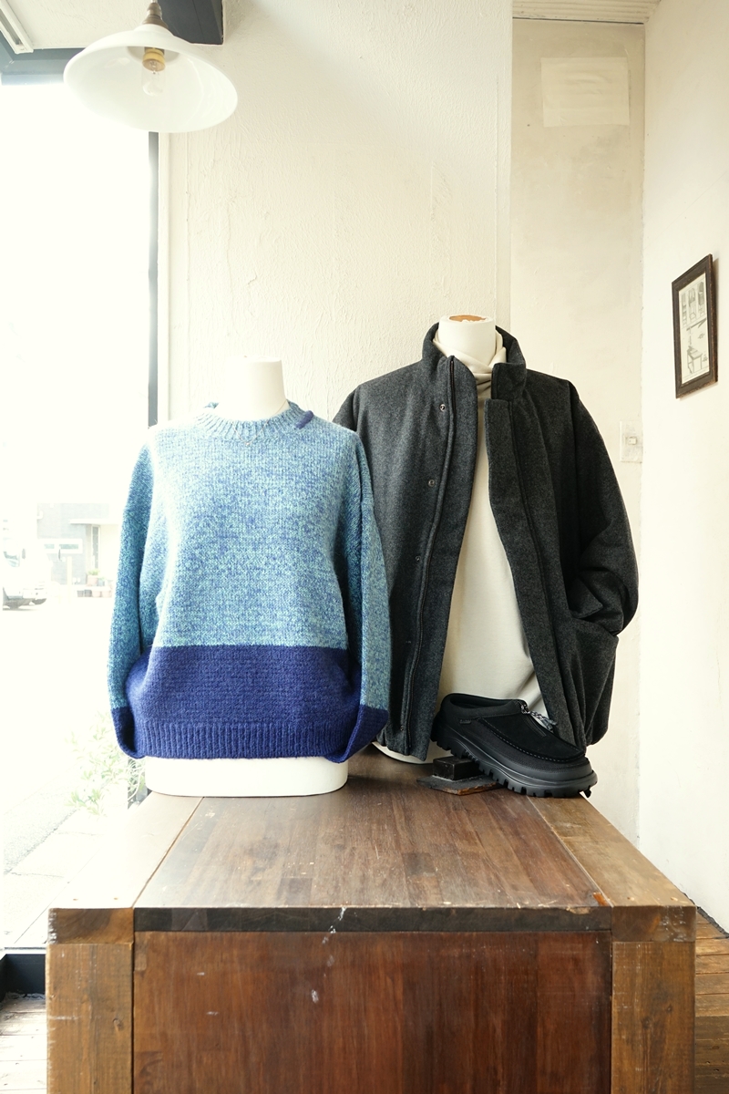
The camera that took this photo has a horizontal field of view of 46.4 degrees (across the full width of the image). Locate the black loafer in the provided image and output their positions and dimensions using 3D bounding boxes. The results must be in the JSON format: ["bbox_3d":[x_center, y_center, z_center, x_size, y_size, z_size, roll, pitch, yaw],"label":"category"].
[{"bbox_3d":[0.245,0.325,1.390,0.280,0.112,0.105,15,4,21],"label":"black loafer"}]

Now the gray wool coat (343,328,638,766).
[{"bbox_3d":[0.216,-0.030,1.700,0.590,0.845,0.310,1,-1,-14],"label":"gray wool coat"}]

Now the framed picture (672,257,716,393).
[{"bbox_3d":[0.810,-0.530,2.090,0.016,0.300,0.222,-2,-1,-3],"label":"framed picture"}]

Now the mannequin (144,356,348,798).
[{"bbox_3d":[-0.200,0.035,1.450,0.360,0.720,0.235,0,-1,-2],"label":"mannequin"}]

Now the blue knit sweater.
[{"bbox_3d":[-0.200,0.049,1.480,0.485,0.595,0.270,0,-1,-4],"label":"blue knit sweater"}]

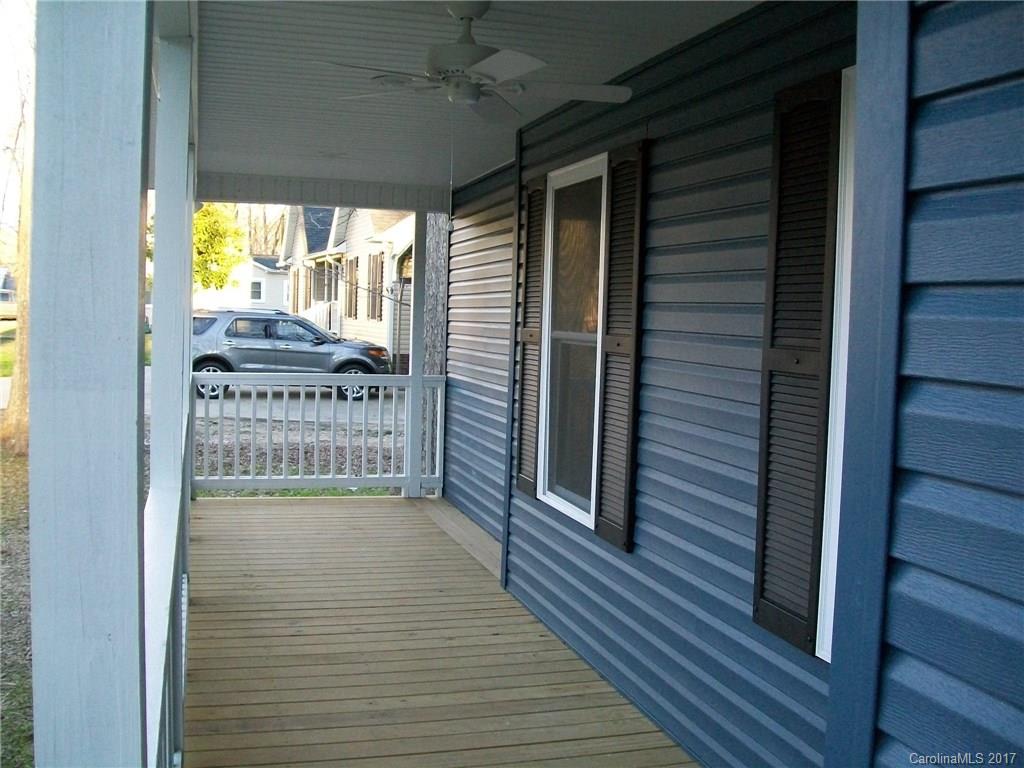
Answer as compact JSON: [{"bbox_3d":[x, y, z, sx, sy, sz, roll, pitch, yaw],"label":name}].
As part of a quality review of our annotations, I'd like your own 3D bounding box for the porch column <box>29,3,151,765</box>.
[{"bbox_3d":[-0.384,0.287,0.964,0.092,2.250,0.092,1,4,-17],"label":"porch column"}]

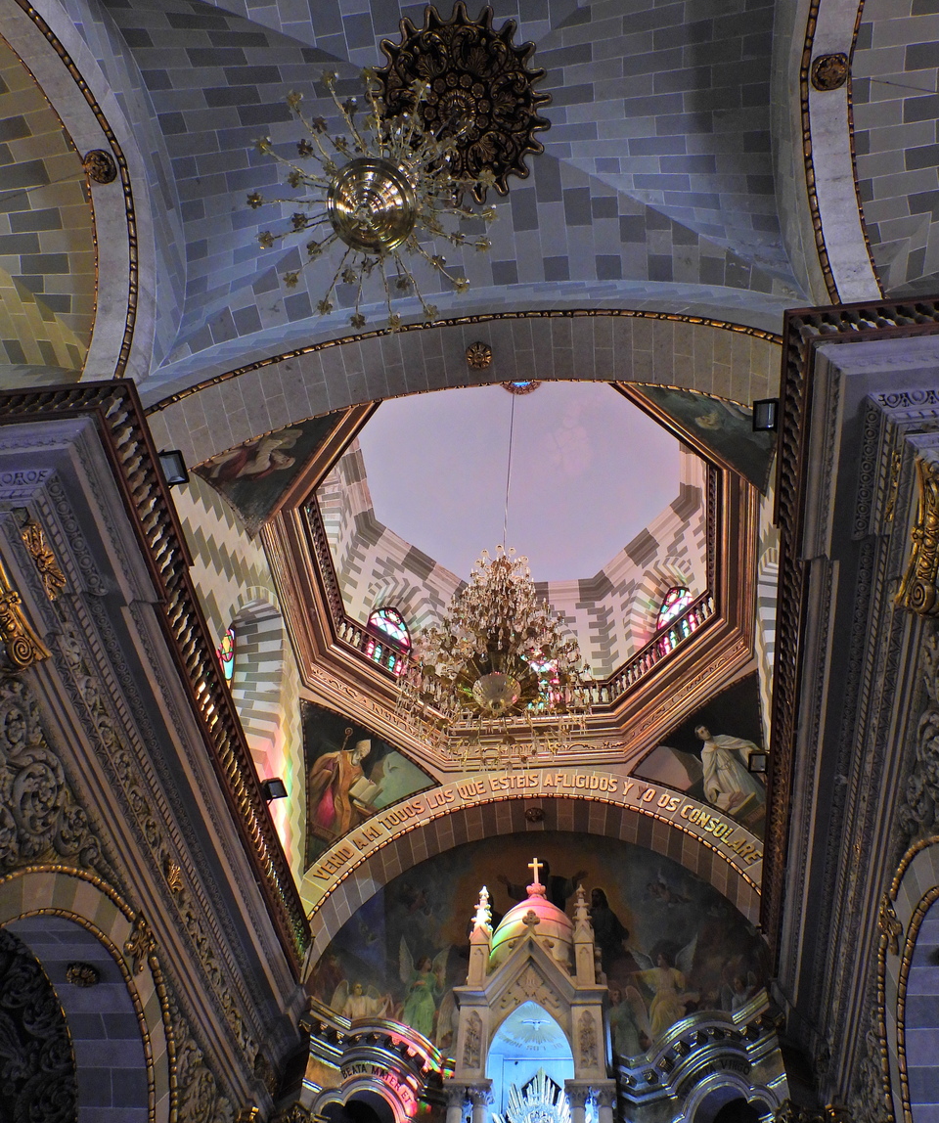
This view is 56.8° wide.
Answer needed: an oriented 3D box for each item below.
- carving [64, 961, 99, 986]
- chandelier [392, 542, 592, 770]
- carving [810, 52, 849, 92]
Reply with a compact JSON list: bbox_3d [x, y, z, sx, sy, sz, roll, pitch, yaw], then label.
[{"bbox_3d":[-4.821,5.144,10.762,0.441,0.126,0.441,-4,-60,7],"label":"carving"},{"bbox_3d":[0.502,1.036,14.378,2.684,4.620,2.684,-5,-60,7],"label":"chandelier"},{"bbox_3d":[4.824,-6.540,11.595,0.468,0.153,0.468,-4,-60,7],"label":"carving"}]

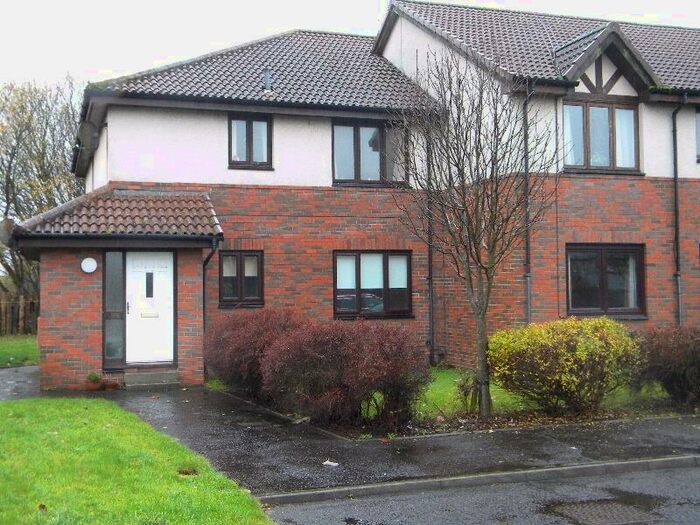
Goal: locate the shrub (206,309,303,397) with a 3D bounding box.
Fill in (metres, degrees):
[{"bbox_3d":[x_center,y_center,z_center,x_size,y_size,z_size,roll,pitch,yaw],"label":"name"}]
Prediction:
[{"bbox_3d":[-1.320,1.379,12.666,1.500,1.330,1.950,0,-2,-18],"label":"shrub"}]

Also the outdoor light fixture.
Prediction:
[{"bbox_3d":[-4.370,0.048,13.886,0.270,0.270,0.100,0,-2,-18],"label":"outdoor light fixture"}]

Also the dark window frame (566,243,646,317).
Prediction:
[{"bbox_3d":[4.765,0.331,15.401,1.710,1.380,0.140,0,-2,-18],"label":"dark window frame"}]

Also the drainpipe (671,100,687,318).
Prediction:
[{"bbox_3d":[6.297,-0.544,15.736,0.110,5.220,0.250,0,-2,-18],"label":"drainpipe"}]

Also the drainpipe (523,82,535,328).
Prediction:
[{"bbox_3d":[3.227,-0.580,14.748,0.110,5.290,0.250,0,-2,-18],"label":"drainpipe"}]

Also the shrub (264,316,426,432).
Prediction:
[{"bbox_3d":[0.003,1.340,10.487,1.900,1.240,1.900,0,-2,-18],"label":"shrub"}]

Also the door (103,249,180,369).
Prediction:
[{"bbox_3d":[-3.598,0.811,14.212,1.250,2.030,0.120,0,-2,-18],"label":"door"}]

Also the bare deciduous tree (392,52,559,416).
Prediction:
[{"bbox_3d":[1.592,-0.341,10.512,2.000,4.570,2.000,-1,-2,0],"label":"bare deciduous tree"}]

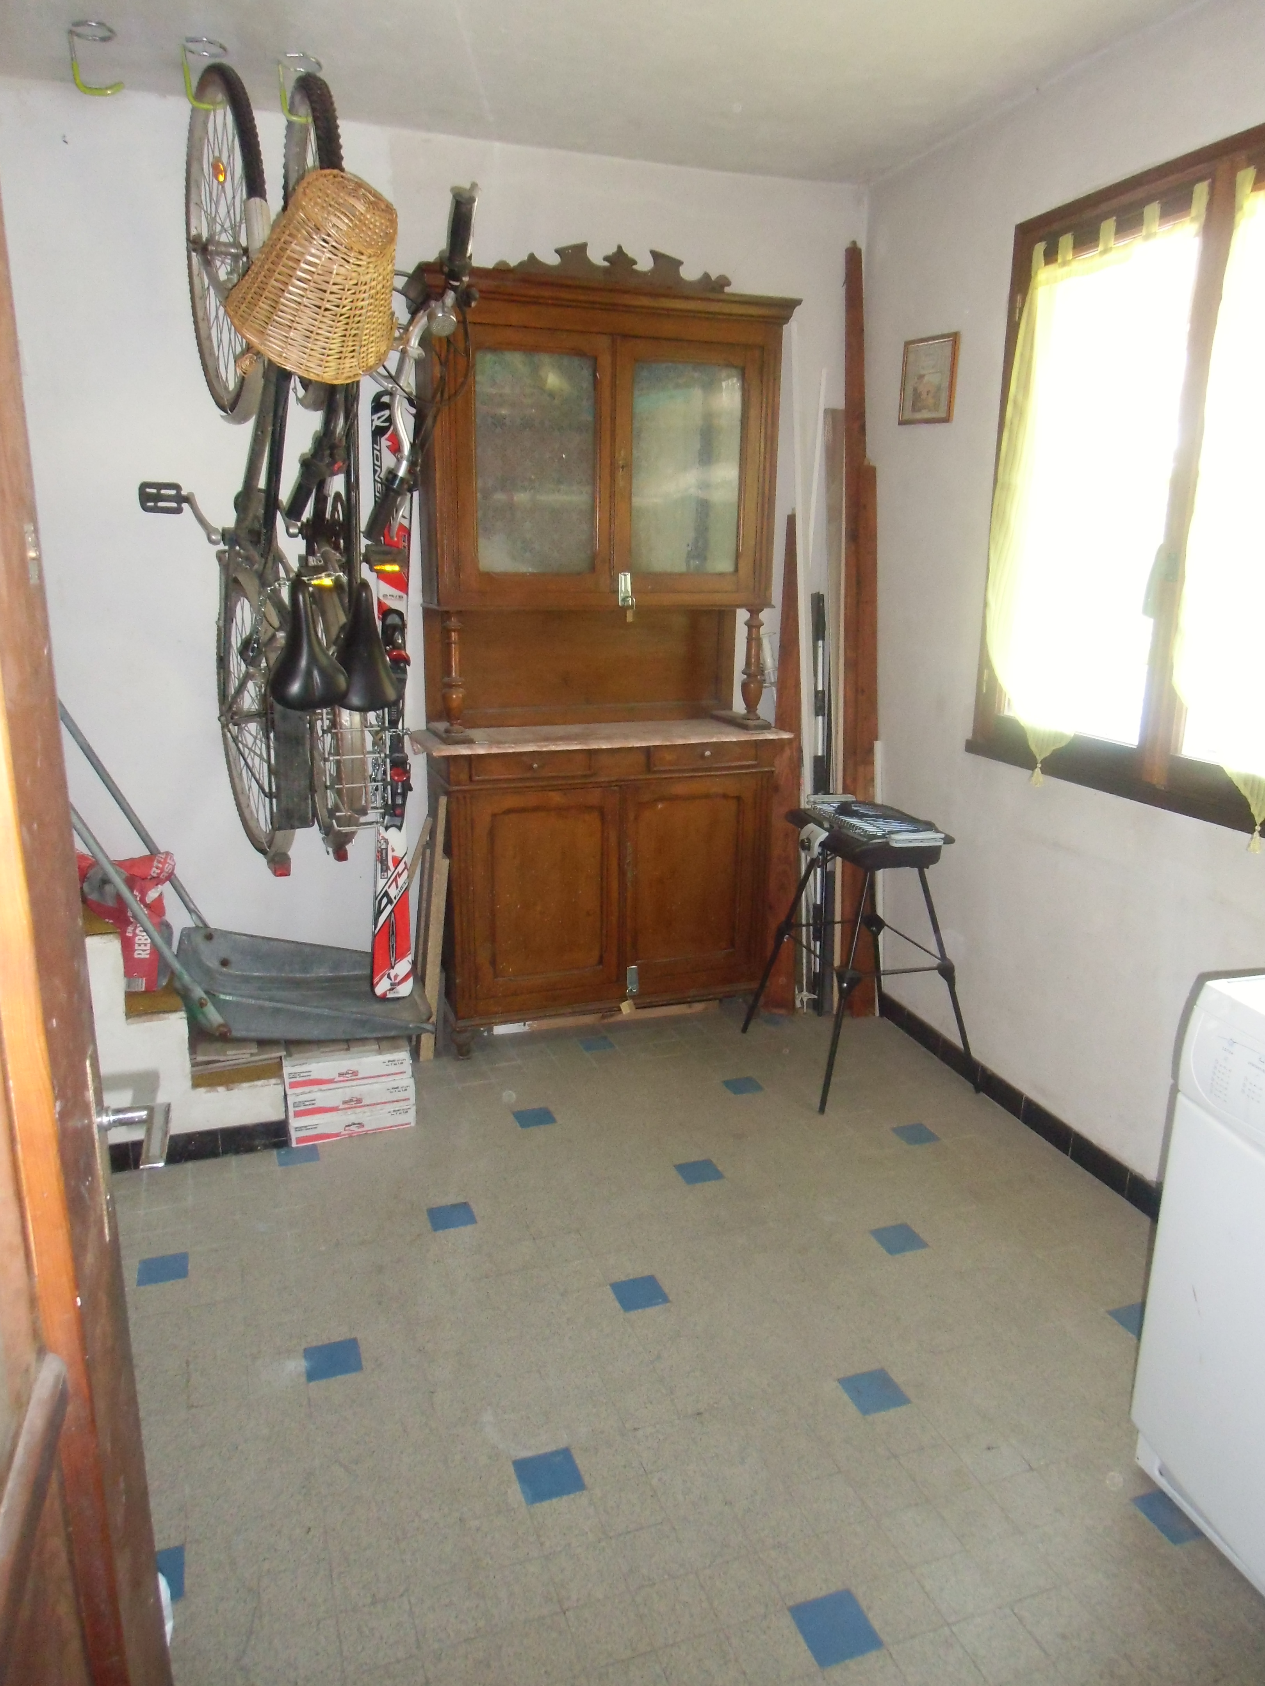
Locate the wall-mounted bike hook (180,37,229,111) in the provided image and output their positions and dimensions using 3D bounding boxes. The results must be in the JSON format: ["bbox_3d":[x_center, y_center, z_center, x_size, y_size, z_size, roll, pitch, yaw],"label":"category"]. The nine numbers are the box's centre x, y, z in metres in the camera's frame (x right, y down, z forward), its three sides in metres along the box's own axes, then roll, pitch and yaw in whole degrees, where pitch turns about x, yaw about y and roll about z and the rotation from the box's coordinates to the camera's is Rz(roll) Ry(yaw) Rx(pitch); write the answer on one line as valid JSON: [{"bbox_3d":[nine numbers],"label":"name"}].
[{"bbox_3d":[-0.951,-1.717,2.624,0.102,0.120,0.099,-4,15,-19],"label":"wall-mounted bike hook"}]

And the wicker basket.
[{"bbox_3d":[-0.576,-1.101,2.222,0.335,0.335,0.250,27,-33,-19],"label":"wicker basket"}]

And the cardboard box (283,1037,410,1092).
[{"bbox_3d":[-0.770,0.540,3.083,0.310,0.075,0.310,-5,15,-22],"label":"cardboard box"}]

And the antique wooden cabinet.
[{"bbox_3d":[-0.083,-0.505,3.432,1.083,2.225,0.349,-5,15,-20],"label":"antique wooden cabinet"}]

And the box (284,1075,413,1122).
[{"bbox_3d":[-0.765,0.615,3.093,0.310,0.075,0.310,-5,15,-22],"label":"box"}]

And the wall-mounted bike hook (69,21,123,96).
[{"bbox_3d":[-1.165,-1.701,2.550,0.107,0.120,0.103,-4,15,-19],"label":"wall-mounted bike hook"}]

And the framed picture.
[{"bbox_3d":[0.834,-1.297,3.289,0.015,0.230,0.275,-4,14,-17],"label":"framed picture"}]

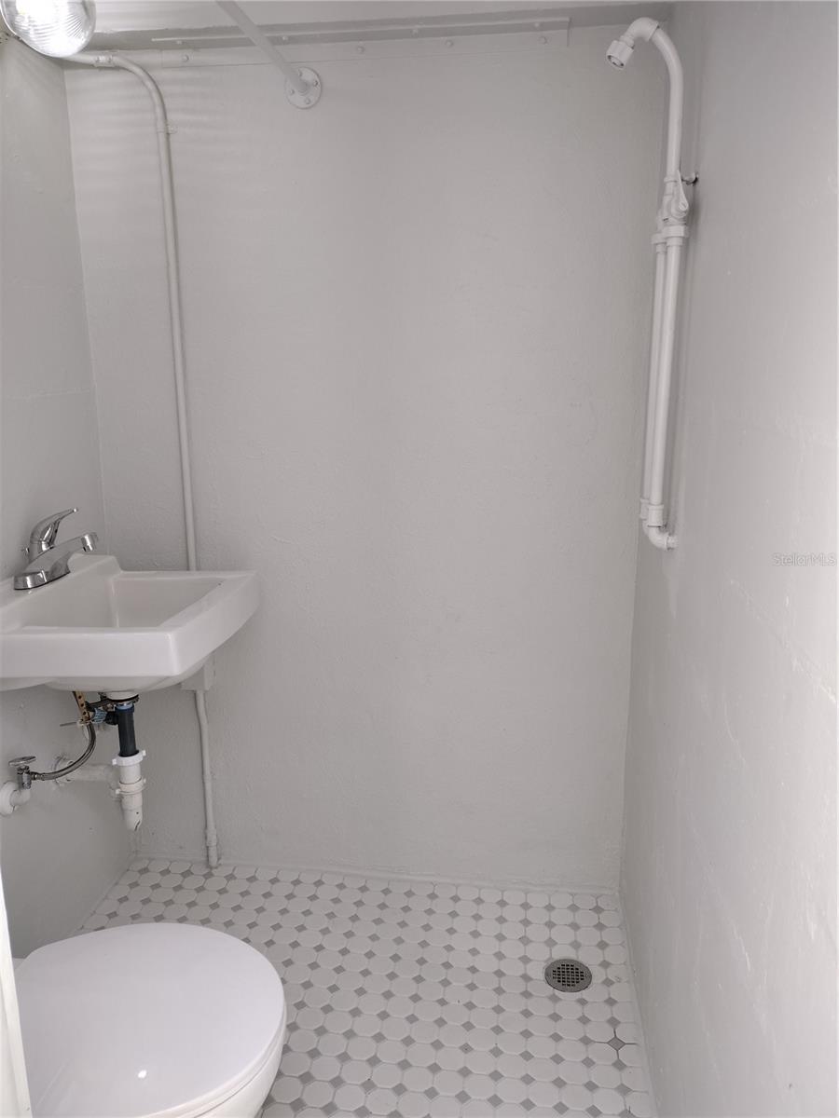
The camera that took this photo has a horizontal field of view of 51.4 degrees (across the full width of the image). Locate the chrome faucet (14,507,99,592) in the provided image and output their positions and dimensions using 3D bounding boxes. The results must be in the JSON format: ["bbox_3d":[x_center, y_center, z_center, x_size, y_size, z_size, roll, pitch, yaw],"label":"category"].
[{"bbox_3d":[-0.707,-0.026,1.723,0.157,0.145,0.150,1,13,7],"label":"chrome faucet"}]

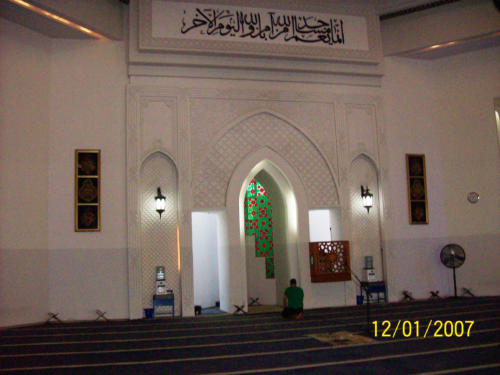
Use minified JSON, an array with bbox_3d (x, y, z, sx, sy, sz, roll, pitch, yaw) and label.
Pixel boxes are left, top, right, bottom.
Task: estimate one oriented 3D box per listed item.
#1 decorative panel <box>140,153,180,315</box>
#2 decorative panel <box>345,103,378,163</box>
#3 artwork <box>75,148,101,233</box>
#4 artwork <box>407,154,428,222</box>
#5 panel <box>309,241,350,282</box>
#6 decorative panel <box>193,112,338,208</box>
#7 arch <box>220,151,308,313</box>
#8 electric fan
[{"bbox_3d":[-2.367,1.230,13.950,1.013,4.469,0.159,0,-8,-14],"label":"decorative panel"},{"bbox_3d":[3.375,-1.677,15.691,1.013,1.808,0.099,0,-8,-14],"label":"decorative panel"},{"bbox_3d":[-4.266,0.069,13.676,0.675,2.205,0.060,0,-8,-14],"label":"artwork"},{"bbox_3d":[5.186,0.044,16.077,0.695,2.205,0.060,0,-8,-14],"label":"artwork"},{"bbox_3d":[2.290,2.105,14.738,1.232,1.122,0.119,0,-8,-14],"label":"panel"},{"bbox_3d":[0.476,-0.793,14.855,4.320,2.801,0.119,0,-8,-14],"label":"decorative panel"},{"bbox_3d":[0.478,1.136,14.672,2.404,4.668,0.397,0,-8,-14],"label":"arch"},{"bbox_3d":[6.011,2.492,15.329,0.695,1.559,0.447,-5,-8,16],"label":"electric fan"}]

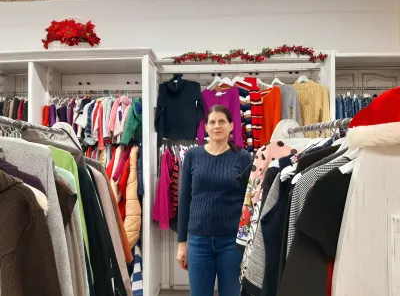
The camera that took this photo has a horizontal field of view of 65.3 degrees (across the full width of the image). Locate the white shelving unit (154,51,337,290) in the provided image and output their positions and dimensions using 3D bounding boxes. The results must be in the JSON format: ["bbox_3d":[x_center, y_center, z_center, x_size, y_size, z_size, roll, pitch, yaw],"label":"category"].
[{"bbox_3d":[0.352,0.311,2.836,1.510,2.244,0.510,0,0,5],"label":"white shelving unit"}]

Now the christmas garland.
[{"bbox_3d":[0.403,-0.811,2.693,1.326,0.148,0.122,0,0,5],"label":"christmas garland"}]

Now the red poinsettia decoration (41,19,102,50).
[{"bbox_3d":[-1.158,-0.994,2.815,0.490,0.316,0.296,0,0,5],"label":"red poinsettia decoration"}]

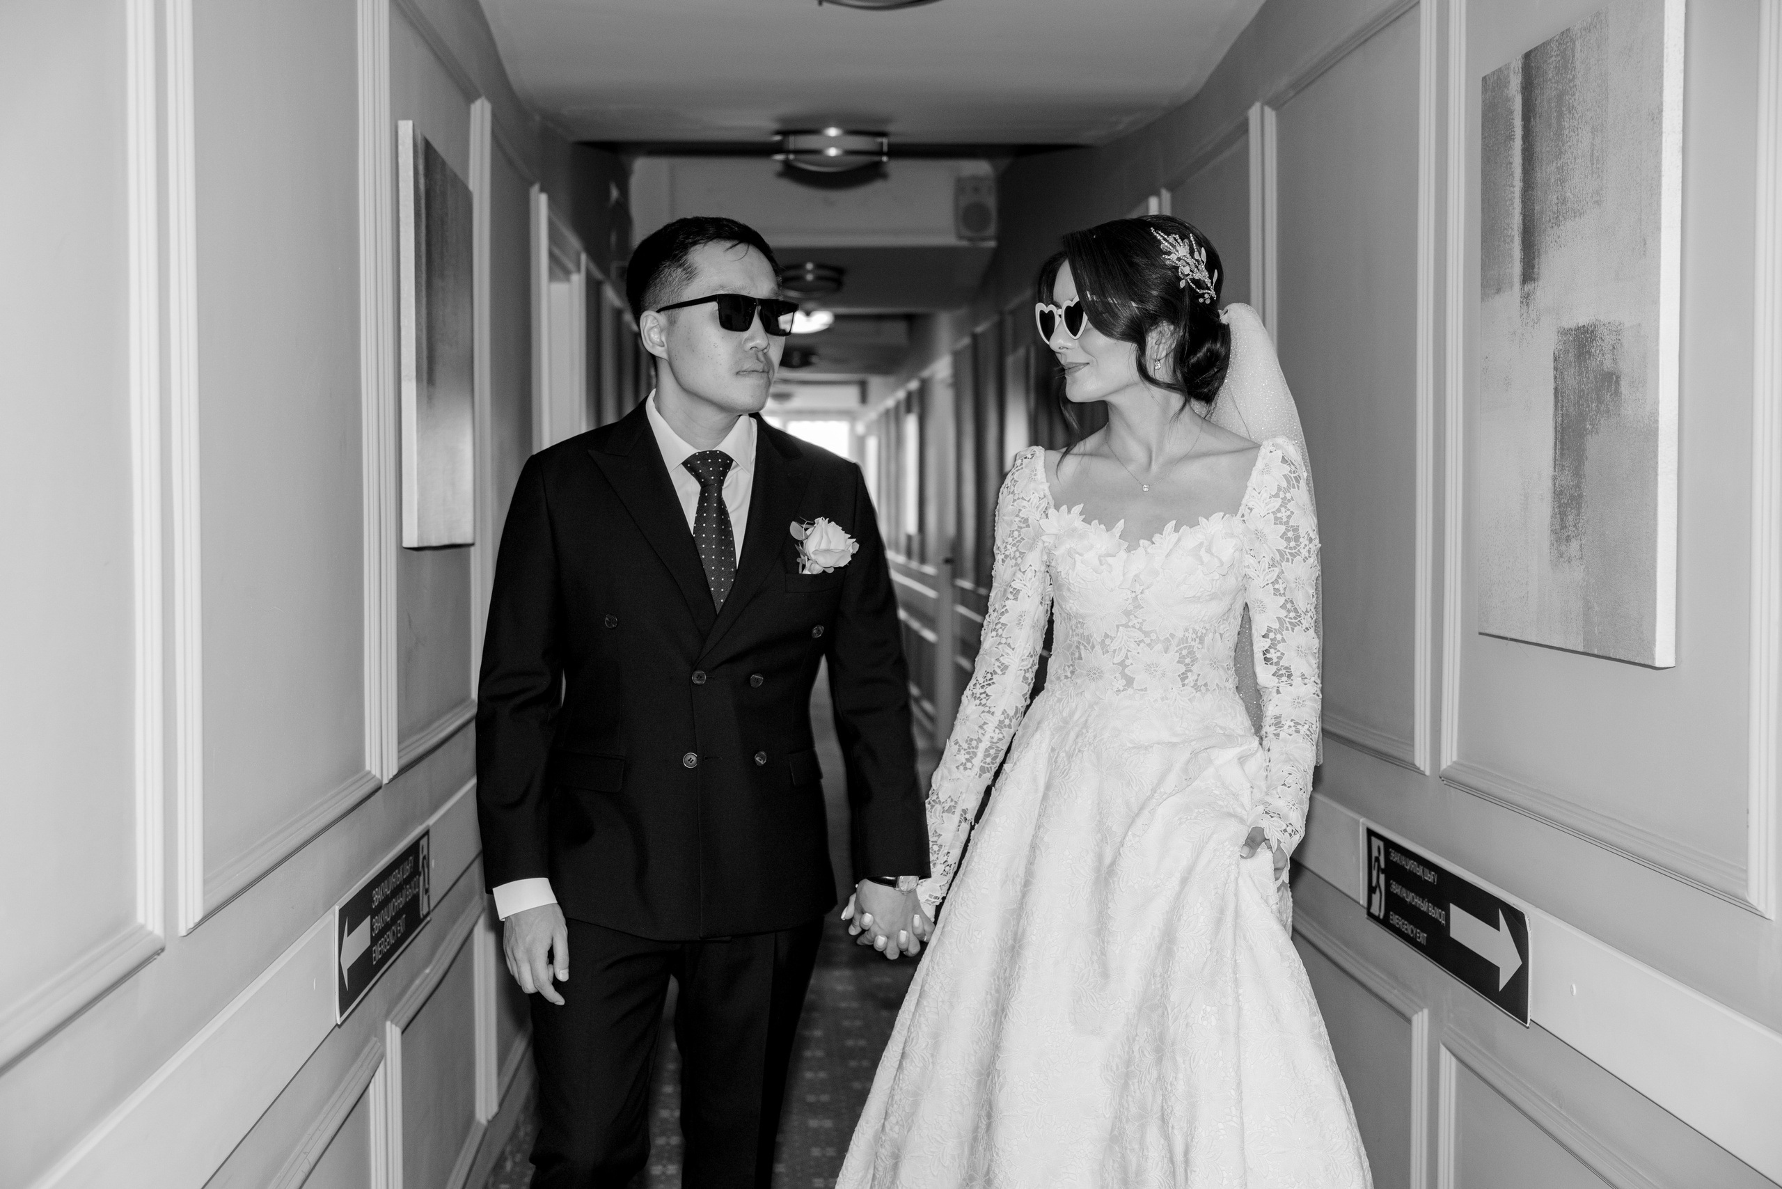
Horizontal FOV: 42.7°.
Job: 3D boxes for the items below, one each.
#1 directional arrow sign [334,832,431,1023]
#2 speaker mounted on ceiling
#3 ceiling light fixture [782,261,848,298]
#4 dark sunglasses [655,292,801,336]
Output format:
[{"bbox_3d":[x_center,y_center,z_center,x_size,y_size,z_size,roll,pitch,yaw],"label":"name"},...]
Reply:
[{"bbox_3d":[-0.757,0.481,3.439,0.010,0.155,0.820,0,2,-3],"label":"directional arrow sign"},{"bbox_3d":[0.364,-1.644,9.737,0.165,0.265,0.170,0,2,-3],"label":"speaker mounted on ceiling"},{"bbox_3d":[-0.370,-1.443,10.435,0.325,0.140,0.325,0,2,-3],"label":"ceiling light fixture"},{"bbox_3d":[-0.213,-0.335,2.857,0.145,0.050,0.147,-9,-4,40],"label":"dark sunglasses"}]

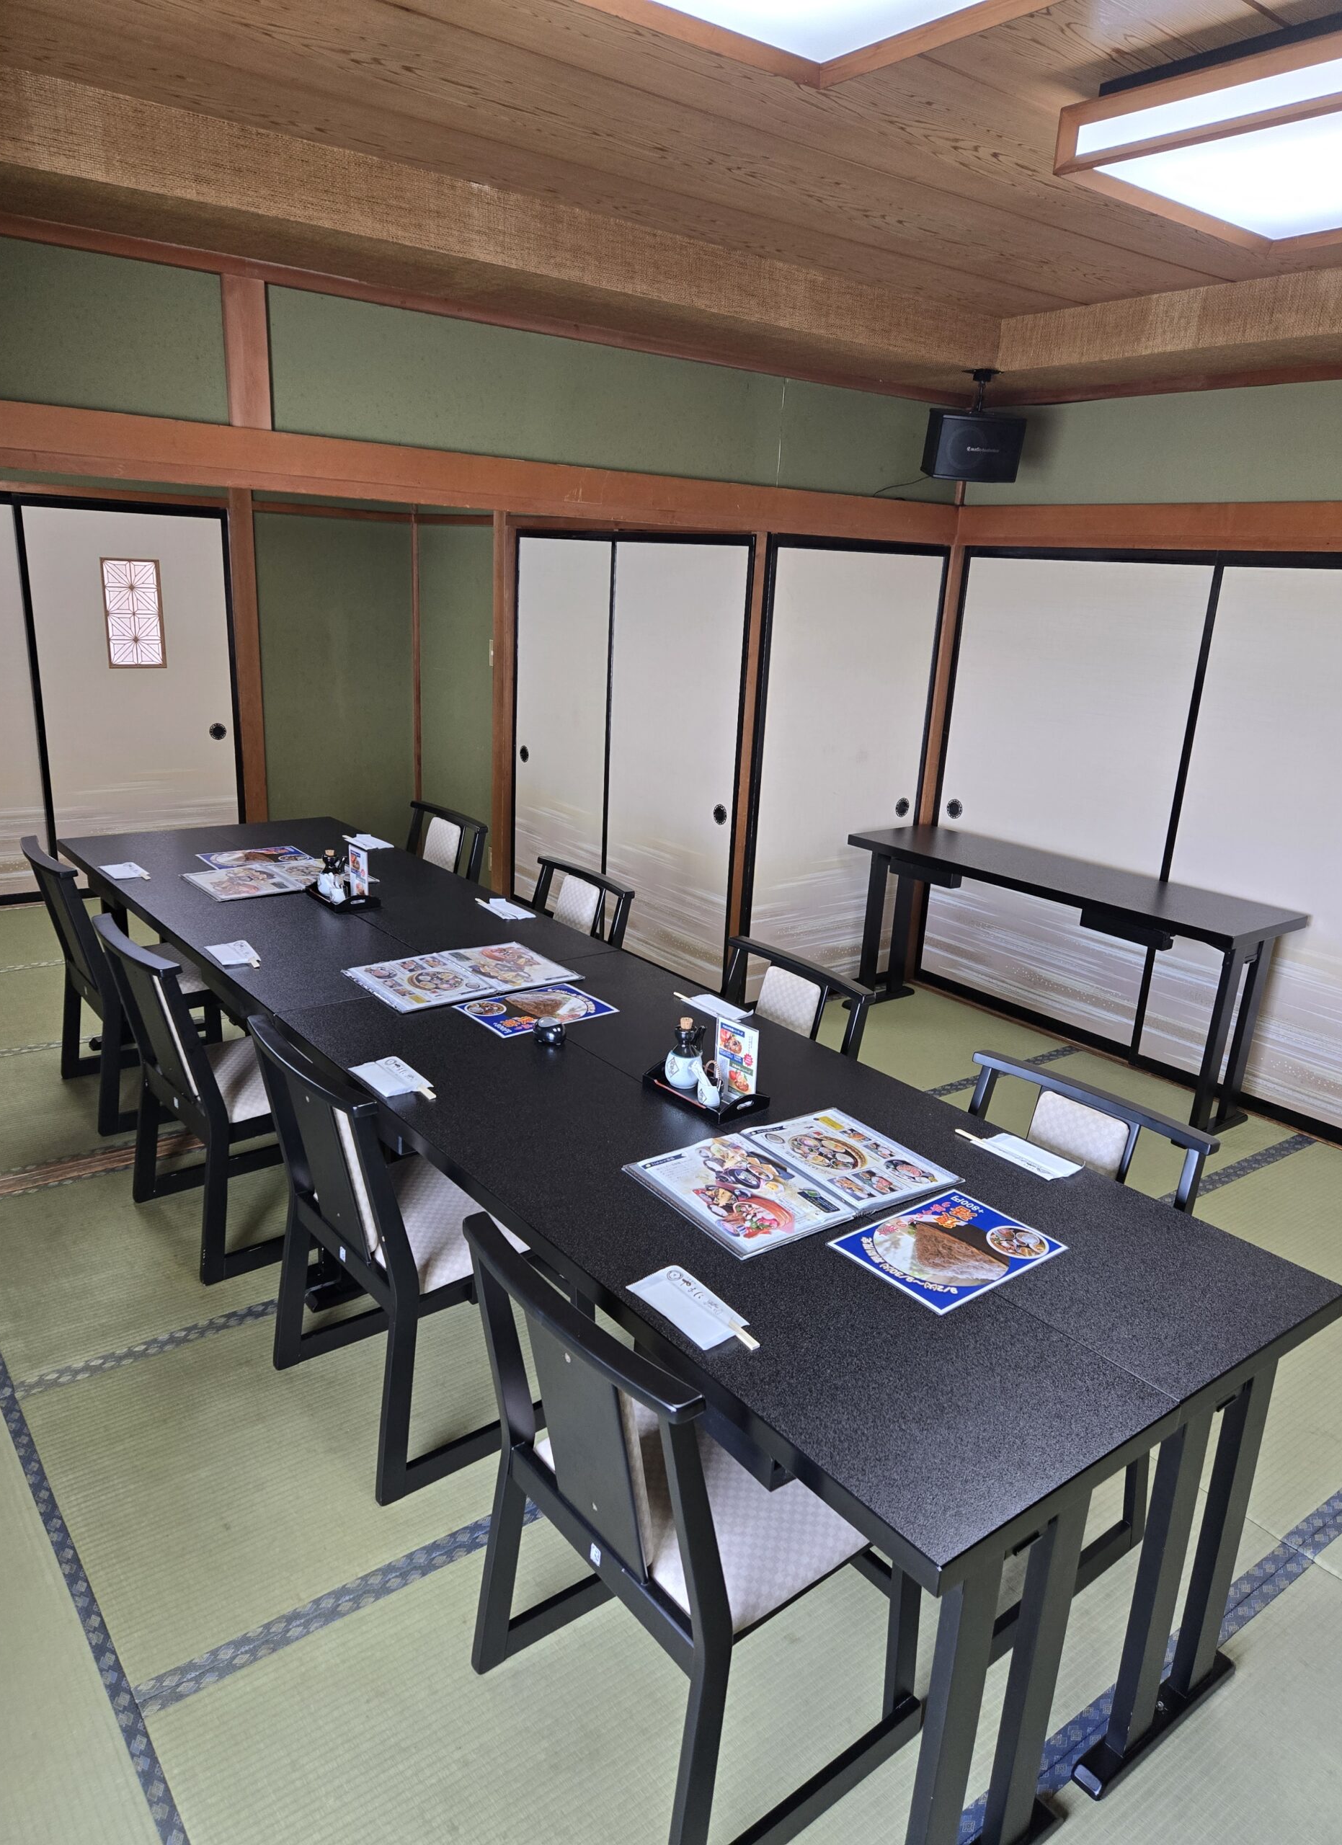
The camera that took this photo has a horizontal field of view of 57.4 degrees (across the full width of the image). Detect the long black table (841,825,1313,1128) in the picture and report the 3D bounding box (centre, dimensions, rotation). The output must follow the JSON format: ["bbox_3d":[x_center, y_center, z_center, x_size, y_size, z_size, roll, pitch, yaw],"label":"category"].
[{"bbox_3d":[1.327,0.162,4.373,0.460,0.706,1.500,-11,21,-39],"label":"long black table"}]

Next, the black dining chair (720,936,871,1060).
[{"bbox_3d":[0.080,0.501,2.795,0.550,0.780,0.475,-10,20,-37],"label":"black dining chair"}]

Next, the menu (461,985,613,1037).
[{"bbox_3d":[-0.295,0.193,2.716,0.297,0.004,0.210,-10,21,-37],"label":"menu"}]

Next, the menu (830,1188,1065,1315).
[{"bbox_3d":[0.413,0.477,1.816,0.295,0.006,0.211,-10,20,-37],"label":"menu"}]

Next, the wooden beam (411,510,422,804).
[{"bbox_3d":[-1.378,-1.269,6.682,0.045,1.861,0.045,-10,20,-37],"label":"wooden beam"}]

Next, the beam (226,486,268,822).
[{"bbox_3d":[-2.105,-1.159,6.124,0.110,1.886,0.100,-10,20,-37],"label":"beam"}]

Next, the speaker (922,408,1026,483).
[{"bbox_3d":[1.009,-1.600,4.108,0.285,0.200,0.165,1,30,-8],"label":"speaker"}]

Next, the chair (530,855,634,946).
[{"bbox_3d":[-0.458,0.267,3.551,0.530,0.785,0.490,-10,21,-38],"label":"chair"}]

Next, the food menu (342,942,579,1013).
[{"bbox_3d":[-0.480,0.126,2.846,0.465,0.014,0.312,-10,20,-37],"label":"food menu"}]

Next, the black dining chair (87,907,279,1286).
[{"bbox_3d":[-1.056,0.376,3.070,0.530,0.785,0.490,-12,22,-41],"label":"black dining chair"}]

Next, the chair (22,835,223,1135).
[{"bbox_3d":[-1.578,0.148,3.708,0.550,0.780,0.475,-10,20,-37],"label":"chair"}]

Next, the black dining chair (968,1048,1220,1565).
[{"bbox_3d":[0.553,0.726,2.189,0.530,0.785,0.490,-11,22,-40],"label":"black dining chair"}]

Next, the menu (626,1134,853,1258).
[{"bbox_3d":[0.108,0.425,1.921,0.232,0.016,0.308,-10,20,-37],"label":"menu"}]

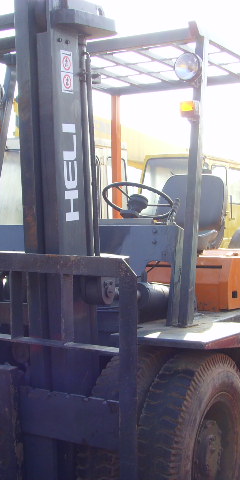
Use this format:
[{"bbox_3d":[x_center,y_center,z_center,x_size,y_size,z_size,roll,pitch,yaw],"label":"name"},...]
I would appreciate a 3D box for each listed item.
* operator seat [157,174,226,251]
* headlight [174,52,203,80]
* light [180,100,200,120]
[{"bbox_3d":[0.413,-0.174,4.920,0.490,0.540,0.540,1,1,30],"label":"operator seat"},{"bbox_3d":[0.357,-0.886,3.706,0.145,0.145,0.090,1,1,30],"label":"headlight"},{"bbox_3d":[0.364,-0.677,3.740,0.080,0.088,0.080,1,1,30],"label":"light"}]

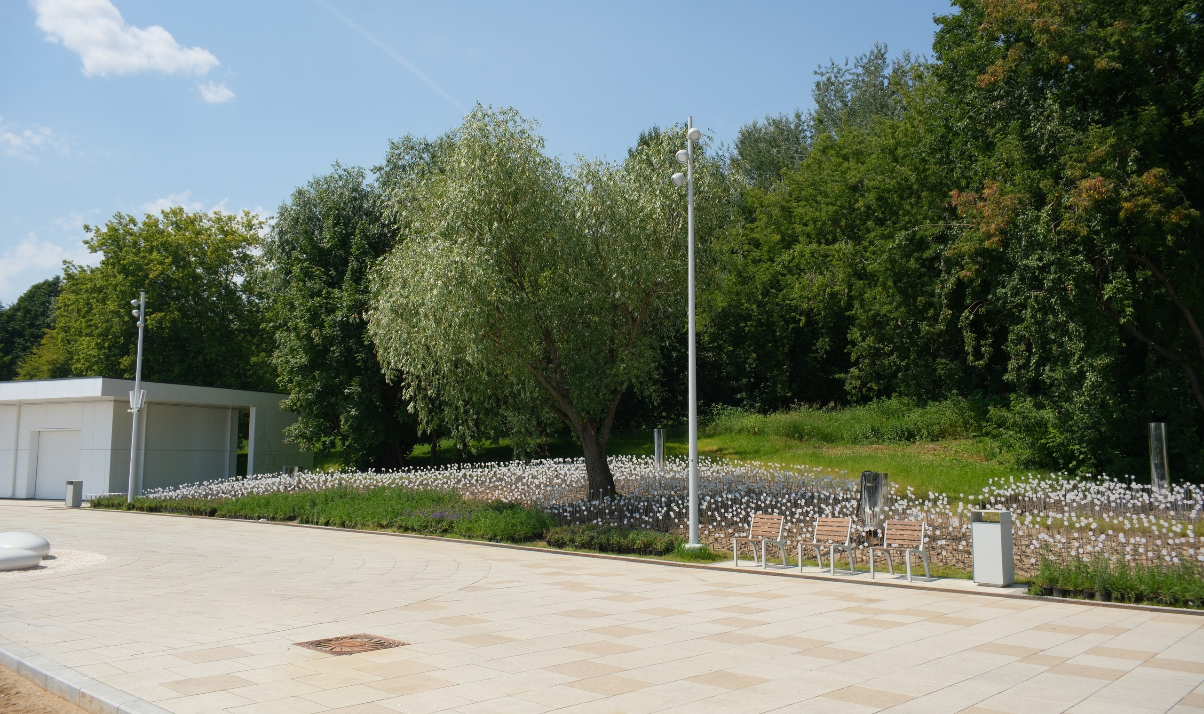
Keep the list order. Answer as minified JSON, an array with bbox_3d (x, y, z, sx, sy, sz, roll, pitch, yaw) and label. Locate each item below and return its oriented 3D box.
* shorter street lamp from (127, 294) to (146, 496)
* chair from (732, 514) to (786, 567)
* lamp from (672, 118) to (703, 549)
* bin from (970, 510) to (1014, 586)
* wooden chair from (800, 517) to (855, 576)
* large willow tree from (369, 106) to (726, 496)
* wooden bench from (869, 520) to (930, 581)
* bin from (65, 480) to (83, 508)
[{"bbox_3d":[-19.071,1.608,36.786,0.650,8.750,0.600,-4,-8,32],"label":"shorter street lamp"},{"bbox_3d":[2.608,3.033,14.830,0.600,0.790,0.650,-6,-9,42],"label":"chair"},{"bbox_3d":[1.760,-0.614,18.214,0.600,8.750,0.600,-6,-9,42],"label":"lamp"},{"bbox_3d":[5.514,2.699,12.740,0.400,1.010,0.430,-6,-9,42],"label":"bin"},{"bbox_3d":[3.507,2.951,14.084,0.600,0.790,0.650,-6,-9,42],"label":"wooden chair"},{"bbox_3d":[-1.549,-1.646,25.630,10.000,11.300,9.600,0,-6,0],"label":"large willow tree"},{"bbox_3d":[4.319,2.803,13.070,0.590,0.790,0.650,-6,-9,42],"label":"wooden bench"},{"bbox_3d":[-20.712,5.390,35.465,0.400,1.000,0.410,-3,-7,25],"label":"bin"}]

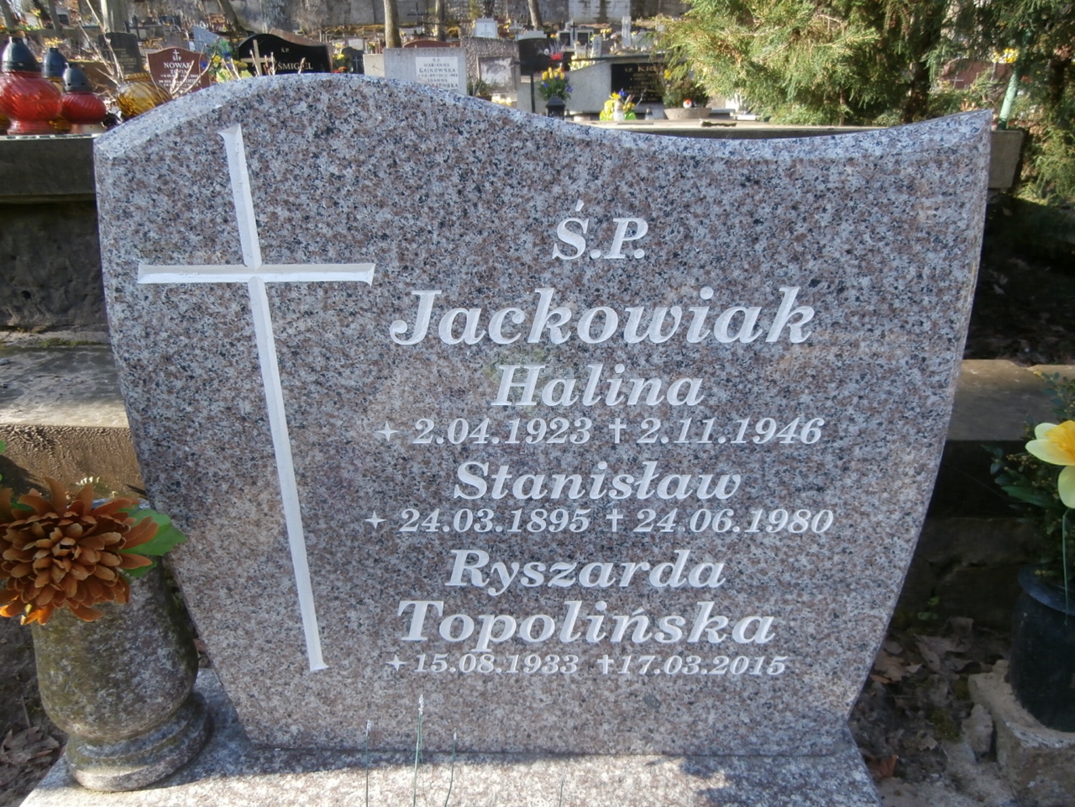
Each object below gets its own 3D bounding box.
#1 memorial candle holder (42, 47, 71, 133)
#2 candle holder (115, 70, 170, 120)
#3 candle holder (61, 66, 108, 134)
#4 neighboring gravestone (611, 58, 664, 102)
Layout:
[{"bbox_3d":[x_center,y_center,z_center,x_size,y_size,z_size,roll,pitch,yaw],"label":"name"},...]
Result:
[{"bbox_3d":[-1.213,-0.793,1.891,0.119,0.198,0.119,0,22,0],"label":"memorial candle holder"},{"bbox_3d":[-1.099,-0.853,2.082,0.152,0.139,0.152,0,22,0],"label":"candle holder"},{"bbox_3d":[-1.100,-0.736,1.806,0.110,0.153,0.110,0,22,0],"label":"candle holder"},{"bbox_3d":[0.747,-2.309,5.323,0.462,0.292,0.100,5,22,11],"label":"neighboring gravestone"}]

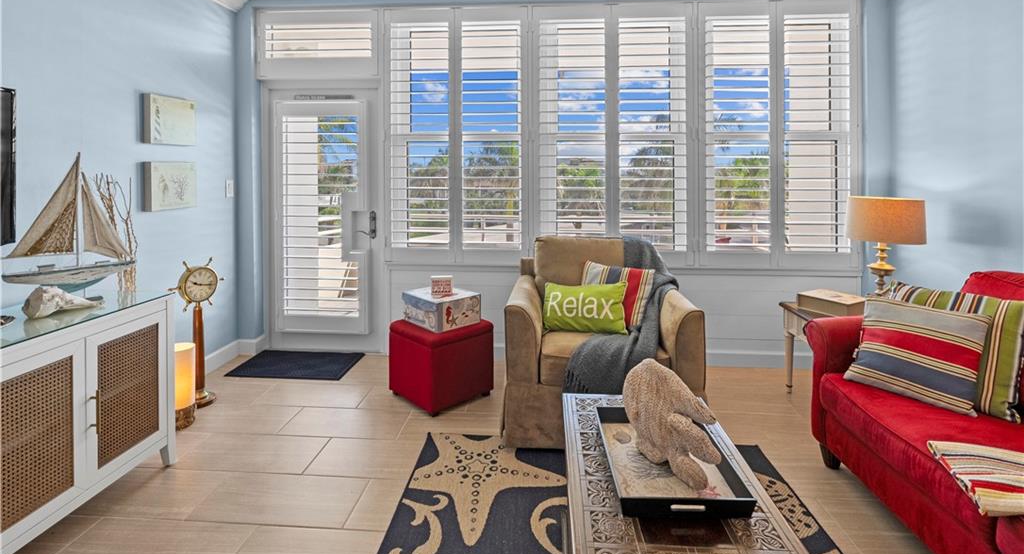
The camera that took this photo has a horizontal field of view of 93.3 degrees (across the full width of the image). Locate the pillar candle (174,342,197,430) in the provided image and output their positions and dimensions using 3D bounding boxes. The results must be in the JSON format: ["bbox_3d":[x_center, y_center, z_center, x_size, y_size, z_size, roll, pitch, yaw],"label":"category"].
[{"bbox_3d":[-1.786,0.591,2.617,0.134,0.417,0.134,0,7,0],"label":"pillar candle"}]

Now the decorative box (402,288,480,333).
[{"bbox_3d":[-0.443,0.191,3.020,0.315,0.183,0.360,-6,9,-40],"label":"decorative box"}]

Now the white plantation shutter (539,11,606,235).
[{"bbox_3d":[0.445,-1.050,3.560,0.540,1.820,0.055,0,6,4],"label":"white plantation shutter"}]

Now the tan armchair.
[{"bbox_3d":[0.475,0.272,2.810,0.990,0.970,0.930,1,7,4],"label":"tan armchair"}]

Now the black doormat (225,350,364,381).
[{"bbox_3d":[-1.510,0.615,3.430,0.780,0.012,0.475,1,11,4],"label":"black doormat"}]

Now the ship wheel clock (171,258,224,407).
[{"bbox_3d":[-1.910,0.325,2.950,0.180,0.870,0.340,3,7,24],"label":"ship wheel clock"}]

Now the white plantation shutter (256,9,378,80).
[{"bbox_3d":[-1.490,-1.780,3.700,0.930,0.540,0.060,0,6,4],"label":"white plantation shutter"}]

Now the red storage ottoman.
[{"bbox_3d":[-0.443,0.510,3.030,0.430,0.455,0.430,-6,8,-44],"label":"red storage ottoman"}]

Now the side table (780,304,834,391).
[{"bbox_3d":[1.990,0.500,2.800,0.620,0.570,0.500,0,6,4],"label":"side table"}]

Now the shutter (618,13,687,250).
[{"bbox_3d":[1.001,-1.035,3.440,0.485,1.700,0.070,0,3,4],"label":"shutter"}]

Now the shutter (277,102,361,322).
[{"bbox_3d":[-1.458,-0.481,3.660,0.610,1.600,0.070,0,4,4],"label":"shutter"}]

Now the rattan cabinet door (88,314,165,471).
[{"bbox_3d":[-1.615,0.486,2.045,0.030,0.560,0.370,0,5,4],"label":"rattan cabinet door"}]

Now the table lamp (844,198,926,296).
[{"bbox_3d":[2.165,-0.120,2.820,0.375,0.675,0.375,0,6,4],"label":"table lamp"}]

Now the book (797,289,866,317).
[{"bbox_3d":[1.885,0.161,2.860,0.210,0.088,0.275,-4,8,-32],"label":"book"}]

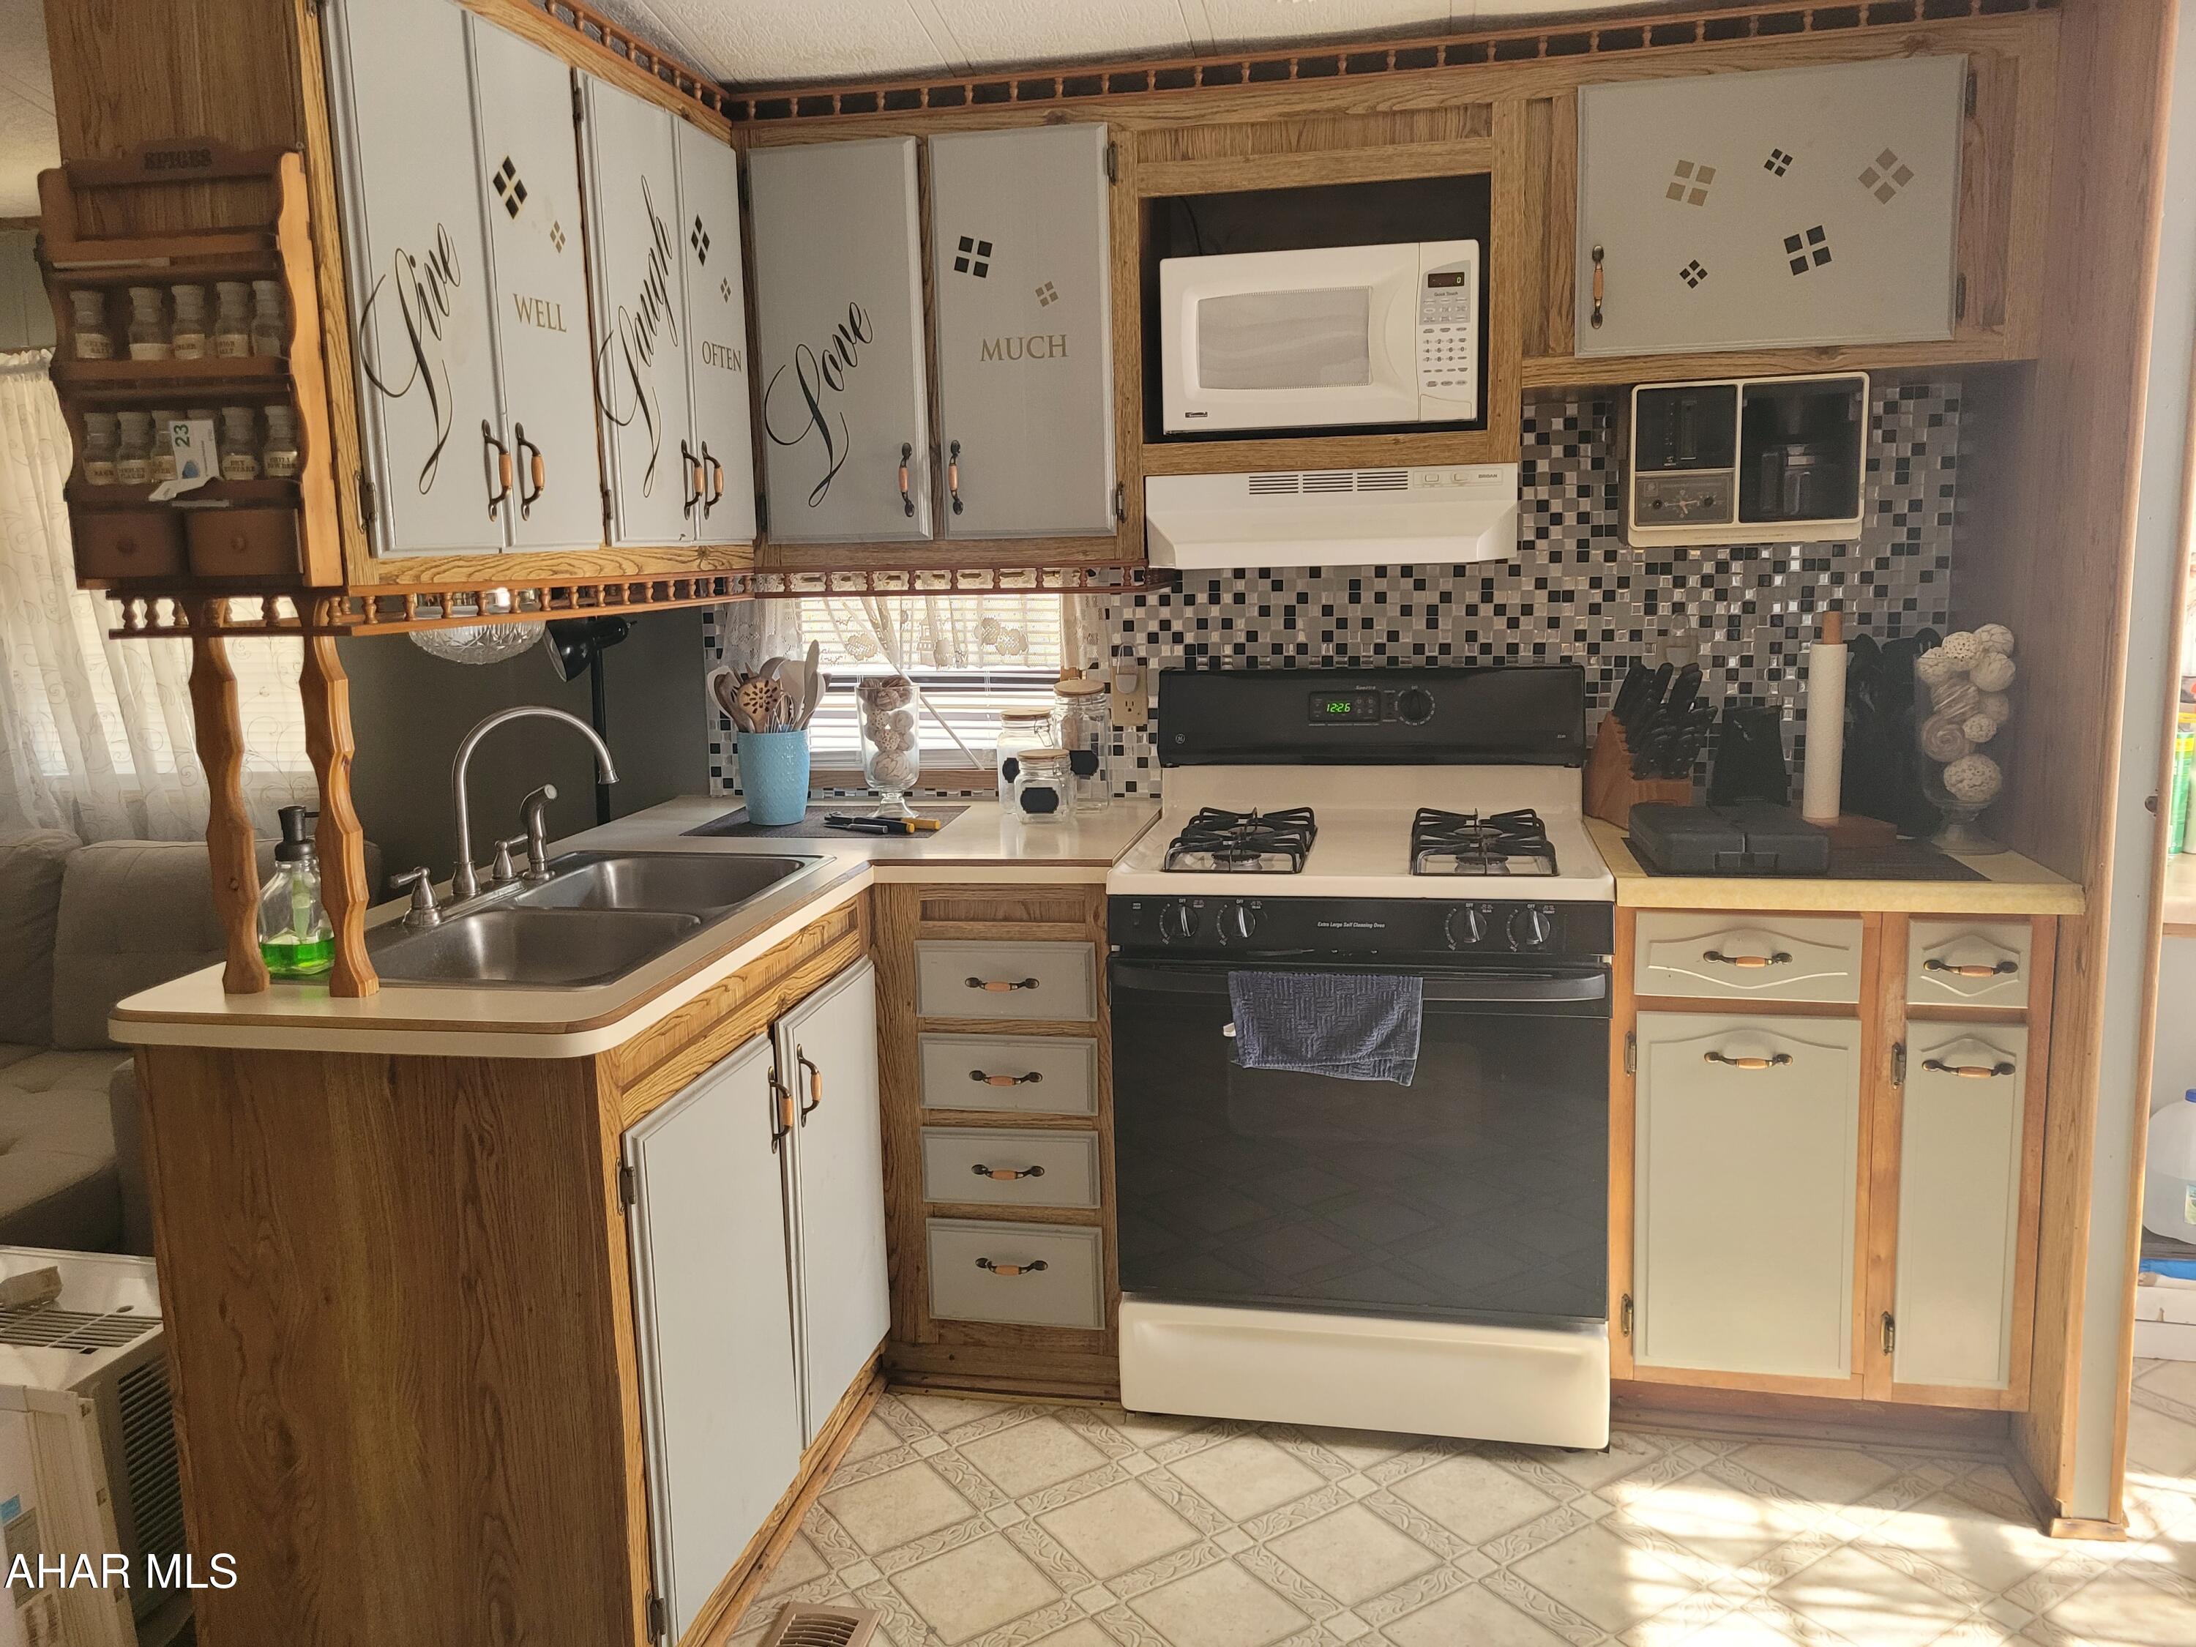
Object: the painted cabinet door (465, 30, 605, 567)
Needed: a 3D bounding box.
[{"bbox_3d":[-0.750,-0.703,2.197,0.020,0.660,0.248,0,10,11],"label":"painted cabinet door"}]

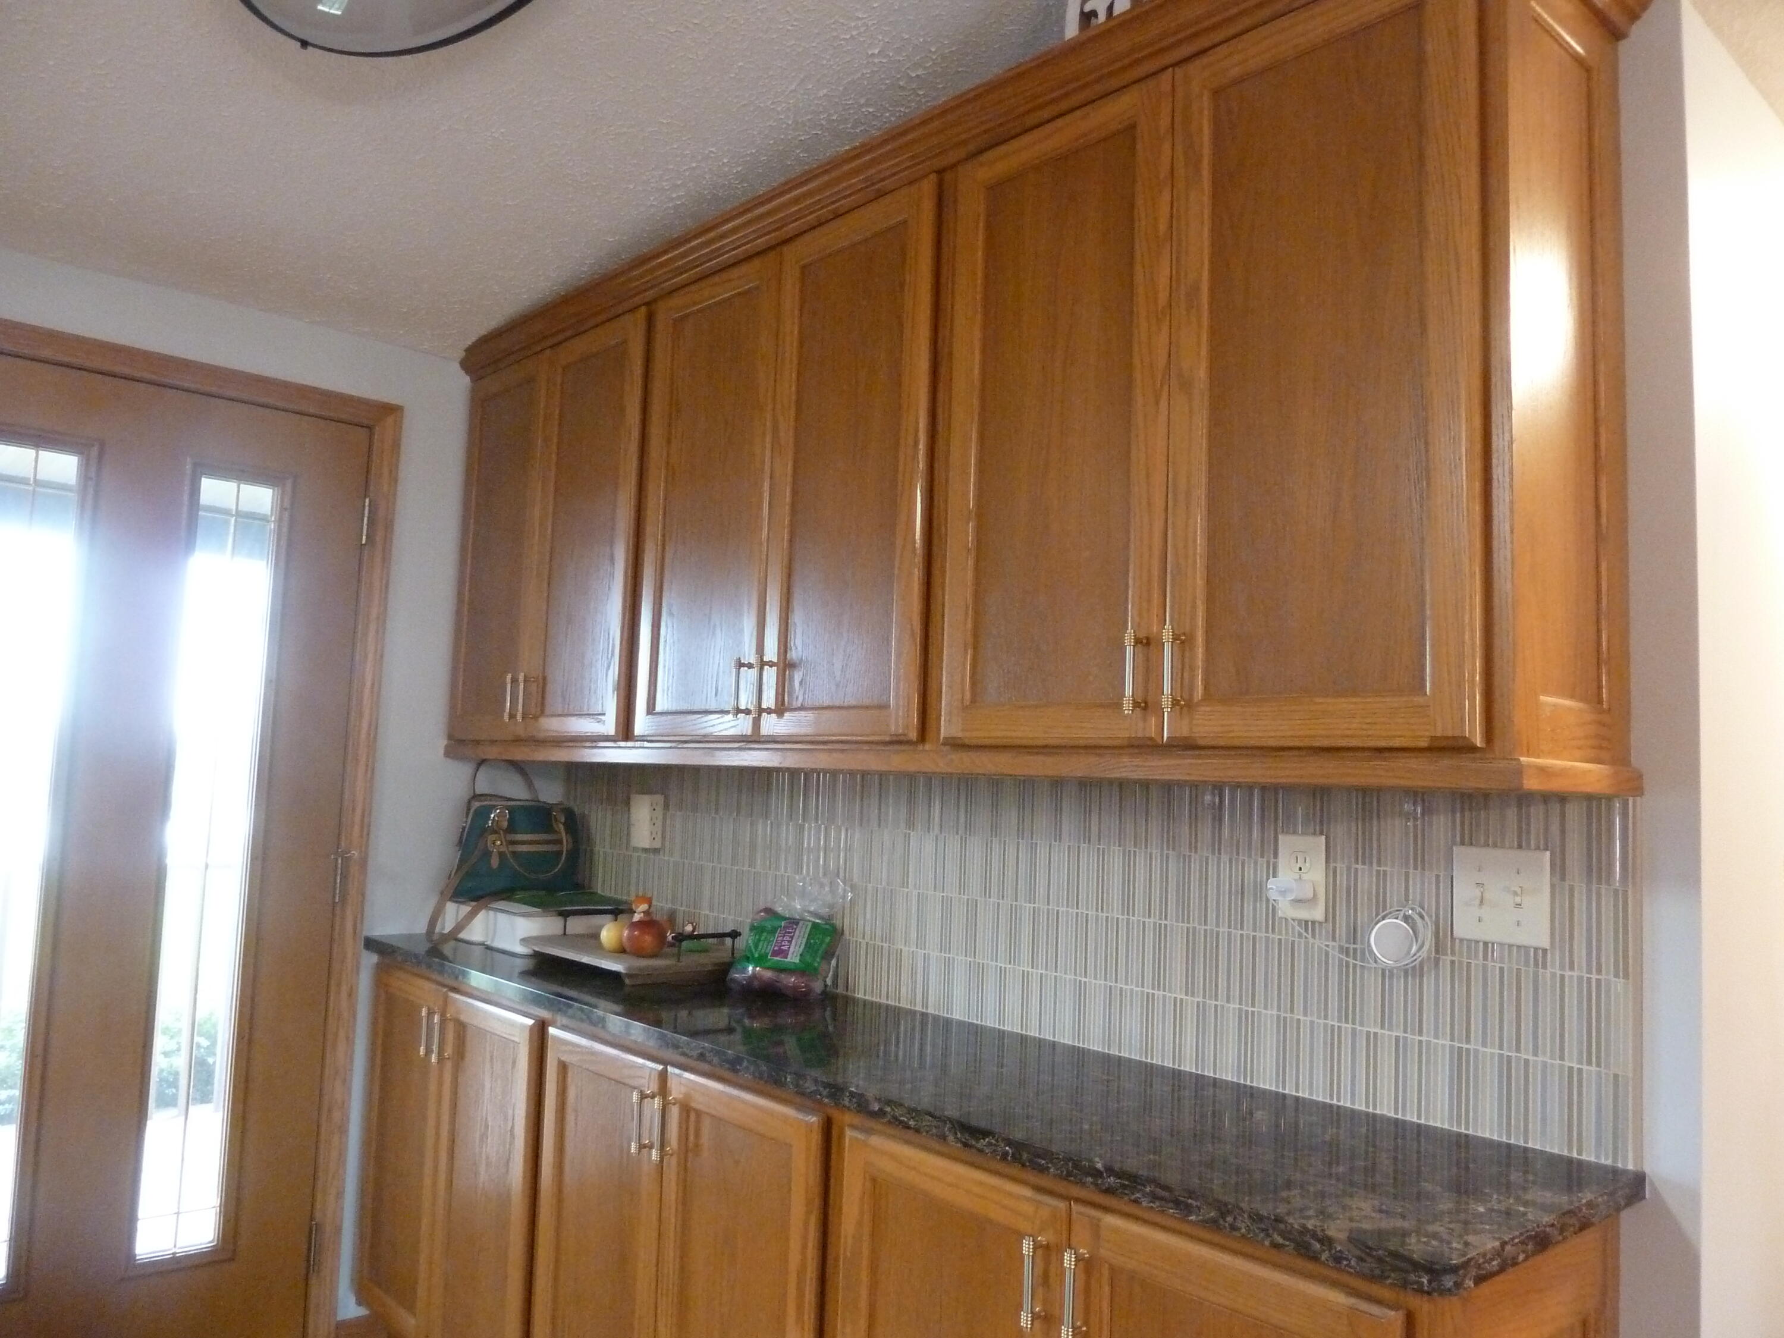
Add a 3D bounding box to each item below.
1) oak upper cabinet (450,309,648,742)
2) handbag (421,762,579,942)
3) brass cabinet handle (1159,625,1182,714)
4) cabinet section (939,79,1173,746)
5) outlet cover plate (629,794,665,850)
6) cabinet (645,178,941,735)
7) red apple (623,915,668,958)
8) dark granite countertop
[{"bbox_3d":[-0.656,-0.257,2.917,0.316,0.863,0.803,6,-7,-42],"label":"oak upper cabinet"},{"bbox_3d":[-0.916,0.417,3.058,0.339,0.407,0.182,6,-7,-42],"label":"handbag"},{"bbox_3d":[0.333,0.001,1.529,0.036,0.103,0.014,6,-7,-42],"label":"brass cabinet handle"},{"bbox_3d":[0.329,-0.317,1.854,0.310,0.862,0.385,7,-7,-42],"label":"cabinet section"},{"bbox_3d":[-0.559,0.348,2.943,0.038,0.118,0.081,6,-7,-42],"label":"outlet cover plate"},{"bbox_3d":[-0.094,-0.290,2.300,0.316,0.863,0.784,6,-7,-42],"label":"cabinet"},{"bbox_3d":[-0.479,0.524,2.507,0.087,0.078,0.087,2,-5,0],"label":"red apple"},{"bbox_3d":[-0.184,0.596,2.172,0.491,0.027,2.481,6,-7,-42],"label":"dark granite countertop"}]

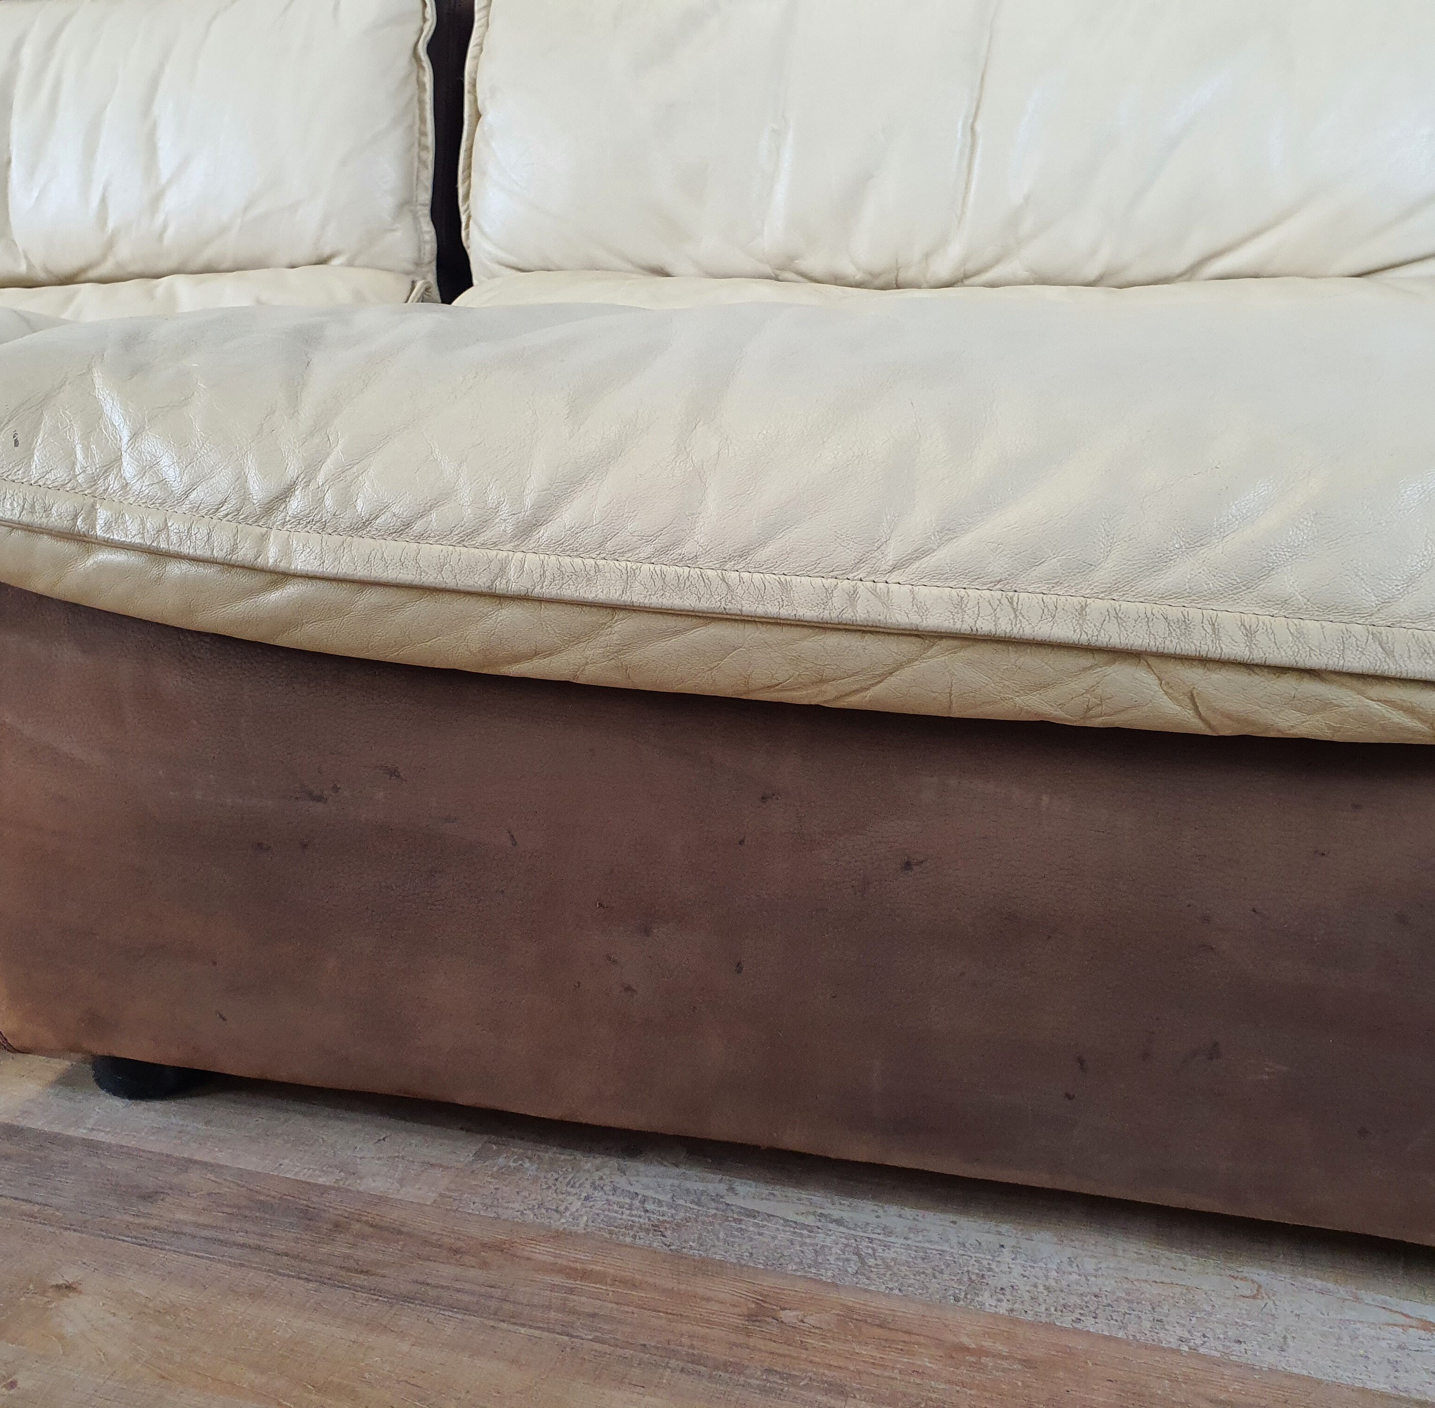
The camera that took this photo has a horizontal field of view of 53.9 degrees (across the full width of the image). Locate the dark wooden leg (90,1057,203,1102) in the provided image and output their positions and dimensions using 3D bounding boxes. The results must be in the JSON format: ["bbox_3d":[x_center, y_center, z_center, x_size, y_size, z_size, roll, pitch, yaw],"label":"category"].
[{"bbox_3d":[-0.309,0.181,0.775,0.064,0.042,0.064,4,21,11],"label":"dark wooden leg"}]

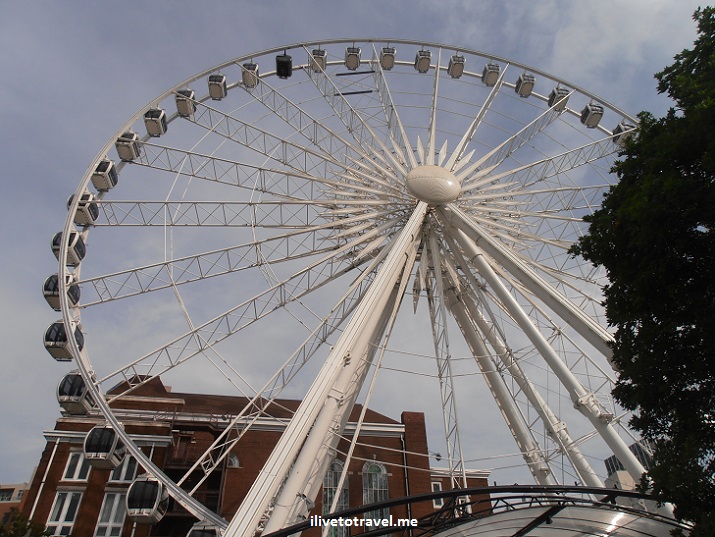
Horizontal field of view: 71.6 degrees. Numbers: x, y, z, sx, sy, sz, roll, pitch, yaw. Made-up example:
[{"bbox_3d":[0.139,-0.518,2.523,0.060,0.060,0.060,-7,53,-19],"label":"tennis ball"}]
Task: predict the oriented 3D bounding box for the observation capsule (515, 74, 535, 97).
[{"bbox_3d":[19.863,-21.774,58.827,1.900,2.080,1.620,2,-39,-4],"label":"observation capsule"}]

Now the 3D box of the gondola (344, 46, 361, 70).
[{"bbox_3d":[-0.584,-25.312,59.918,1.803,1.917,1.761,2,-39,-5],"label":"gondola"}]

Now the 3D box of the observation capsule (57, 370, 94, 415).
[{"bbox_3d":[-17.089,7.568,30.402,1.700,2.080,1.880,2,-39,-5],"label":"observation capsule"}]

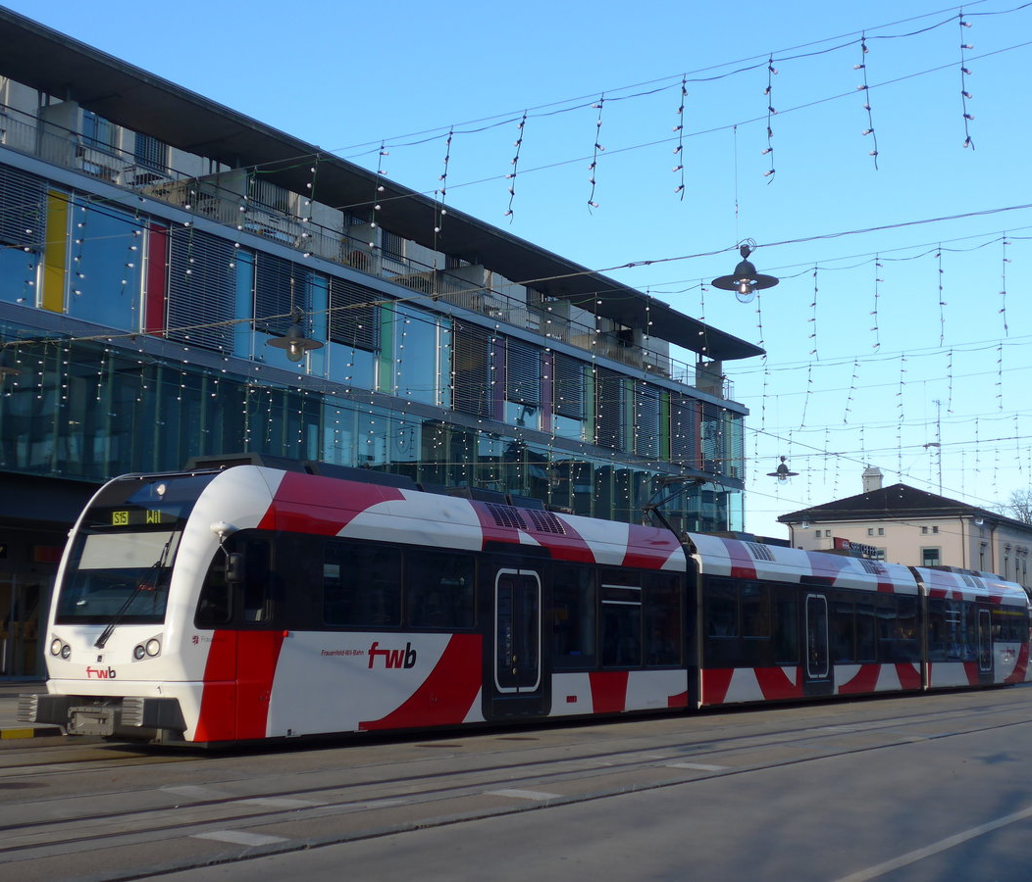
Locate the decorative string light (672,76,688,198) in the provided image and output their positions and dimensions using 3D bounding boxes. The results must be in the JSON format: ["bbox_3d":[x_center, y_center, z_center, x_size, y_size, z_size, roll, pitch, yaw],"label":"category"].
[{"bbox_3d":[1.838,-3.416,17.599,0.170,1.369,0.170,-4,-9,30],"label":"decorative string light"}]

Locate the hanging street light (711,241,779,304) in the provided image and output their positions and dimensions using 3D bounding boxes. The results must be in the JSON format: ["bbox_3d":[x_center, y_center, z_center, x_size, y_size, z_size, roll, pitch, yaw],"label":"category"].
[{"bbox_3d":[2.395,-1.759,16.355,0.705,0.634,0.705,0,-8,0],"label":"hanging street light"}]

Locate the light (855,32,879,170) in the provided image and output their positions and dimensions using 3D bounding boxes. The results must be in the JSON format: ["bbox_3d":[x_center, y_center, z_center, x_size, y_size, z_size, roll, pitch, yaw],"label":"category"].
[{"bbox_3d":[3.710,-3.596,16.501,0.220,1.449,0.170,-4,-9,30],"label":"light"}]

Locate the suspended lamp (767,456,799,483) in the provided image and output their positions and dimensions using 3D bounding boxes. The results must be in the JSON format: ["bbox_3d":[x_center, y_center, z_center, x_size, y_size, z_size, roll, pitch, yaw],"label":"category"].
[{"bbox_3d":[5.838,0.611,34.161,0.705,0.634,0.705,-4,-9,30],"label":"suspended lamp"}]

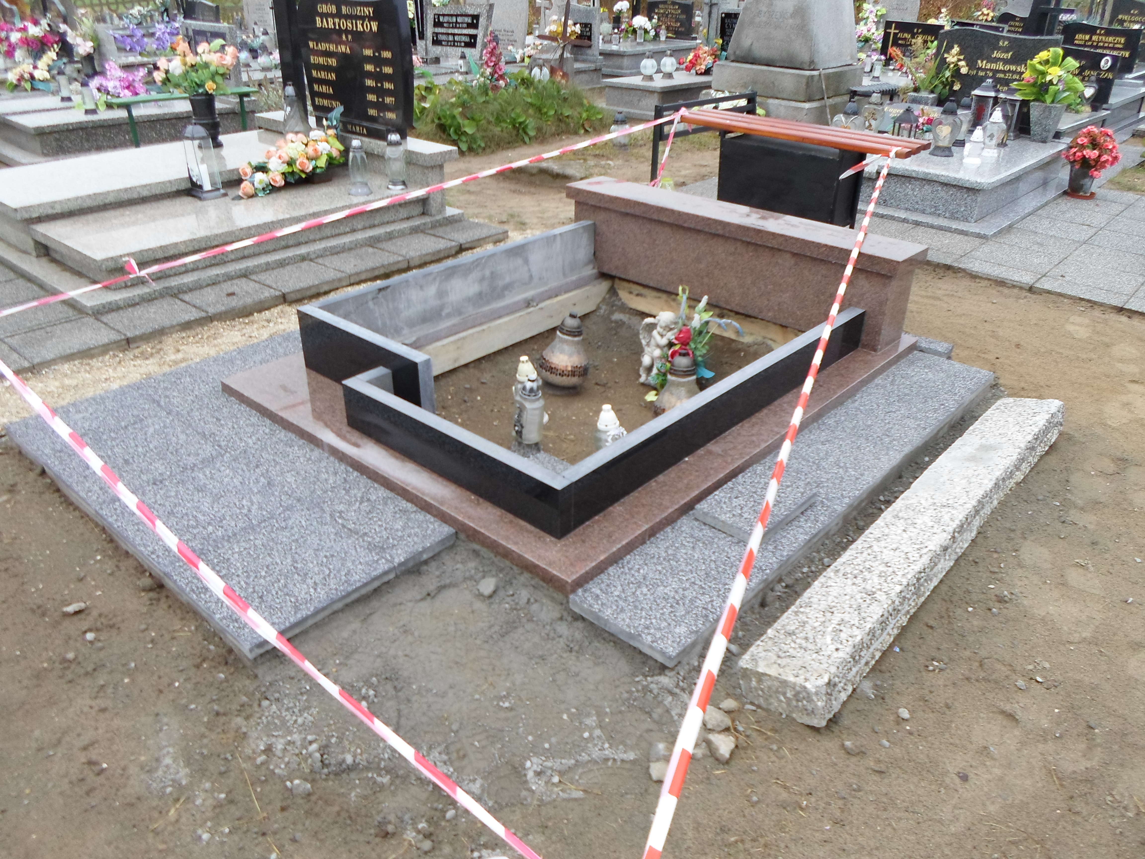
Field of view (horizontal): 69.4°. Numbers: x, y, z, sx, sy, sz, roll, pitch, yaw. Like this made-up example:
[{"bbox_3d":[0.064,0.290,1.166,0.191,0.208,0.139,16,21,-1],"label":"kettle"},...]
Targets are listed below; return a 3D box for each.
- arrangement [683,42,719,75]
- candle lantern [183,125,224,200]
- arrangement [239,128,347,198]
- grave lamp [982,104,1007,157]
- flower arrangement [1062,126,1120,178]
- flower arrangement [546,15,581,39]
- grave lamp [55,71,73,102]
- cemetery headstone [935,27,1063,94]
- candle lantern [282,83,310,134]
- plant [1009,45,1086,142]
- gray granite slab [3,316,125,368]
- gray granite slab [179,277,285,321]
[{"bbox_3d":[1.558,-4.358,9.710,0.450,0.360,0.400,23,36,37],"label":"arrangement"},{"bbox_3d":[-2.026,-1.465,4.506,0.173,0.366,0.173,24,36,36],"label":"candle lantern"},{"bbox_3d":[-1.604,-1.528,4.699,0.251,0.257,0.733,24,37,35],"label":"arrangement"},{"bbox_3d":[2.891,-2.051,5.660,0.130,0.300,0.110,23,36,37],"label":"grave lamp"},{"bbox_3d":[3.482,-1.861,5.550,0.360,0.330,0.360,20,33,31],"label":"flower arrangement"},{"bbox_3d":[-0.128,-5.738,11.800,0.470,0.340,0.380,23,36,37],"label":"flower arrangement"},{"bbox_3d":[-4.092,-2.761,6.636,0.100,0.235,0.100,24,37,35],"label":"grave lamp"},{"bbox_3d":[3.243,-2.703,6.369,0.859,0.680,0.091,24,36,36],"label":"cemetery headstone"},{"bbox_3d":[-1.784,-2.021,5.321,0.185,0.360,0.185,-8,30,-16],"label":"candle lantern"},{"bbox_3d":[3.340,-2.367,5.884,0.454,0.619,0.364,15,32,24],"label":"plant"},{"bbox_3d":[-2.080,-0.355,3.408,0.361,0.042,0.361,23,36,37],"label":"gray granite slab"},{"bbox_3d":[-1.784,-0.670,4.288,0.400,0.050,0.400,23,36,35],"label":"gray granite slab"}]

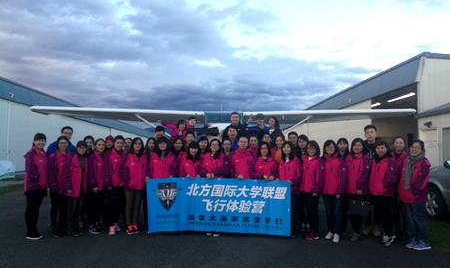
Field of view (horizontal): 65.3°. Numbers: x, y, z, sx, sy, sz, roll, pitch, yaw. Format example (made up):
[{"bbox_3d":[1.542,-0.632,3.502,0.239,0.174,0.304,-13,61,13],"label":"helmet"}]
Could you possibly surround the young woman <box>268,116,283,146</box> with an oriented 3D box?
[{"bbox_3d":[1.030,0.450,7.500,0.540,1.630,0.380,0,-1,18],"label":"young woman"}]

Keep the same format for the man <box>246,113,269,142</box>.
[{"bbox_3d":[0.750,0.410,7.900,0.620,1.740,0.420,0,-1,3],"label":"man"}]

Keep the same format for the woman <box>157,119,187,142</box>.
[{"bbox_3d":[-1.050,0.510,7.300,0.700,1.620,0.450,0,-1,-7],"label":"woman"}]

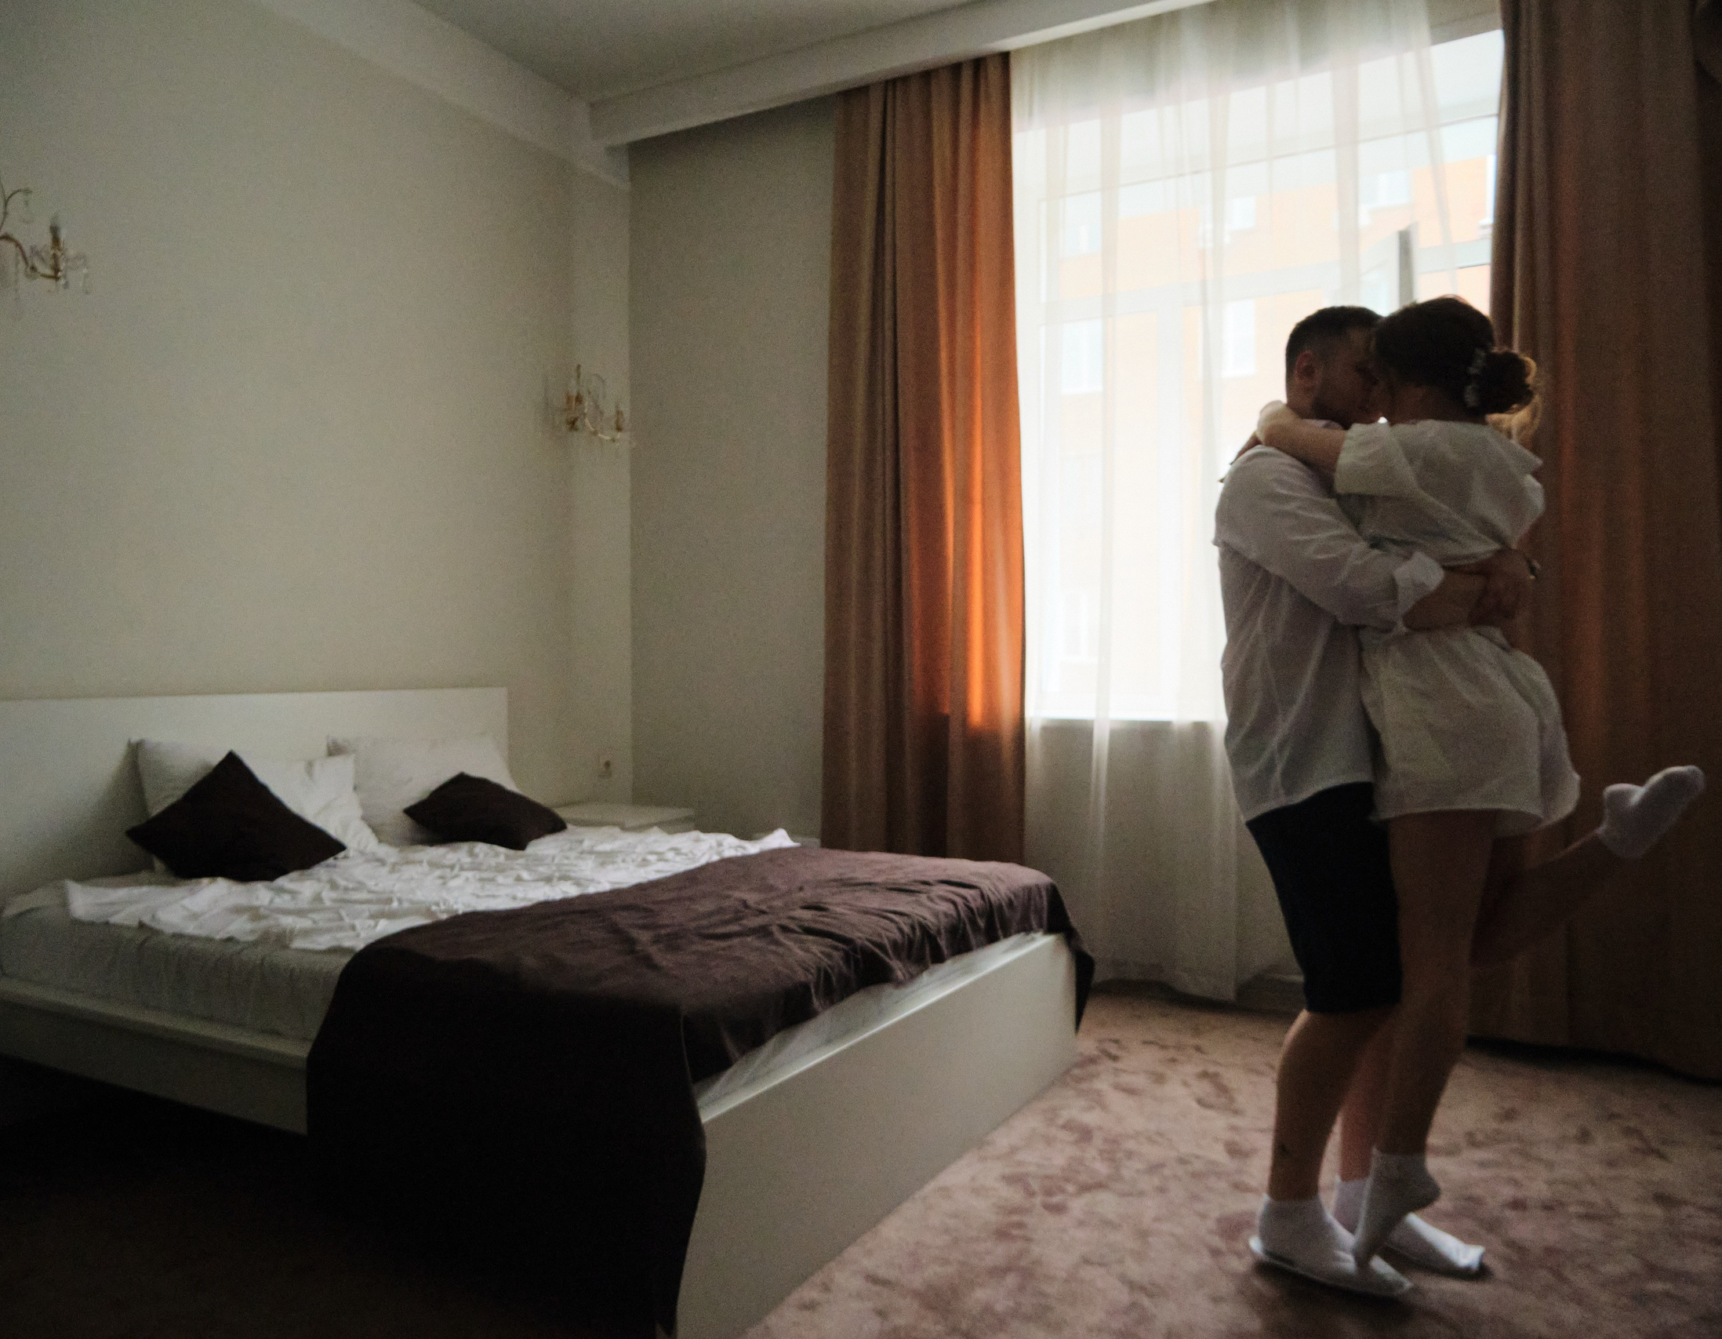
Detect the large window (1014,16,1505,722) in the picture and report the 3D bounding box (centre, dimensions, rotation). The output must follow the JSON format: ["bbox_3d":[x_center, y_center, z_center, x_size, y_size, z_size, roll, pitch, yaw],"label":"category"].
[{"bbox_3d":[1.267,-0.865,4.181,1.780,2.080,0.250,0,0,29],"label":"large window"}]

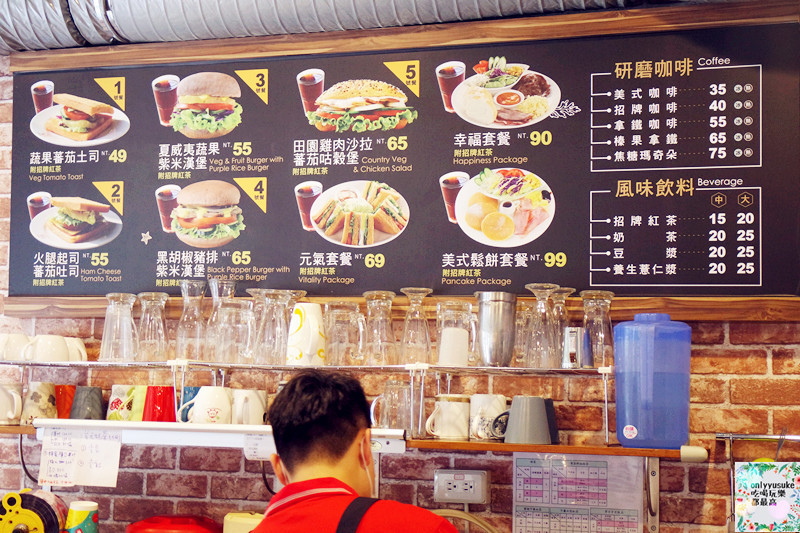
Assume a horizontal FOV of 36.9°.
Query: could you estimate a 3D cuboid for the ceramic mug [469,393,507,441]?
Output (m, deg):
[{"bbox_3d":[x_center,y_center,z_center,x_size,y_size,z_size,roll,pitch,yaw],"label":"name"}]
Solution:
[{"bbox_3d":[0.181,0.319,2.545,0.077,0.098,0.109,-2,-6,29],"label":"ceramic mug"}]

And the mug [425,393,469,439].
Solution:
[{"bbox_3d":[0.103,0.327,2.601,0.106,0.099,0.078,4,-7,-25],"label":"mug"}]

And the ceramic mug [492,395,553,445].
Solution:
[{"bbox_3d":[0.255,0.323,2.529,0.130,0.105,0.100,1,-6,3],"label":"ceramic mug"}]

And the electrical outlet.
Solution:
[{"bbox_3d":[0.142,0.499,2.719,0.120,0.072,0.040,0,-6,17],"label":"electrical outlet"}]

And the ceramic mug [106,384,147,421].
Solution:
[{"bbox_3d":[-0.636,0.329,2.807,0.089,0.101,0.101,-1,-6,17],"label":"ceramic mug"}]

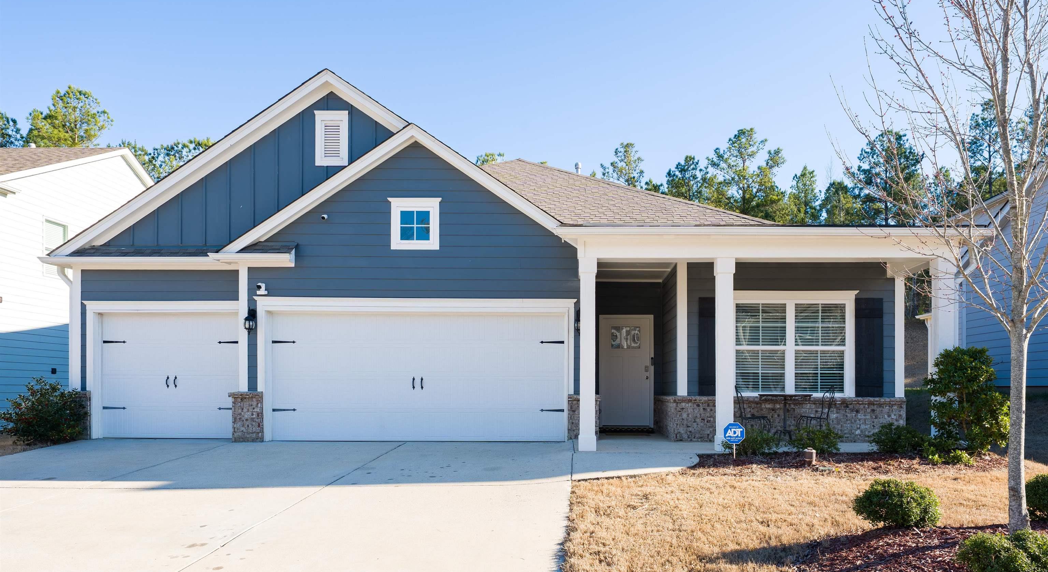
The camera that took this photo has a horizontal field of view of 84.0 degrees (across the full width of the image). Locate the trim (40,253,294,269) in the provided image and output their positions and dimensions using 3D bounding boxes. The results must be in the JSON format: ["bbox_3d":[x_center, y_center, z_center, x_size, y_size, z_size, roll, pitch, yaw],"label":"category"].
[{"bbox_3d":[-5.680,-0.390,9.400,4.200,0.240,0.580,0,0,0],"label":"trim"}]

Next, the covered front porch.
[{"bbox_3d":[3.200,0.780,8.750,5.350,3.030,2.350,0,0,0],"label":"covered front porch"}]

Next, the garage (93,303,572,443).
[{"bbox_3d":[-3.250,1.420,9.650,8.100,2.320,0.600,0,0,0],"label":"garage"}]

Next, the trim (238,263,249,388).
[{"bbox_3d":[-4.530,0.694,9.430,0.160,2.020,0.120,0,0,0],"label":"trim"}]

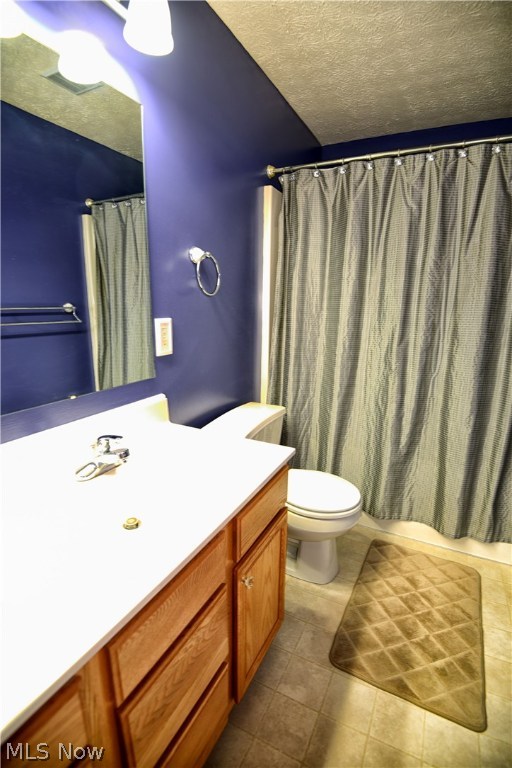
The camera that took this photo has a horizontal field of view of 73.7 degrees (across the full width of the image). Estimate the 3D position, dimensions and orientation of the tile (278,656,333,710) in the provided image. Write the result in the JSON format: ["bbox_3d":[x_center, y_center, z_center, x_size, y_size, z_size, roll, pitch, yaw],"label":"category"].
[{"bbox_3d":[0.171,1.034,1.184,0.150,0.008,0.150,8,15,27],"label":"tile"}]

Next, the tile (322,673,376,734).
[{"bbox_3d":[0.310,1.050,1.127,0.150,0.008,0.150,8,15,27],"label":"tile"}]

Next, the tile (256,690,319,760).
[{"bbox_3d":[0.100,1.061,1.061,0.150,0.008,0.150,8,15,27],"label":"tile"}]

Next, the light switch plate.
[{"bbox_3d":[-0.352,-0.183,1.321,0.010,0.138,0.089,8,15,27],"label":"light switch plate"}]

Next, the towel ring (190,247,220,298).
[{"bbox_3d":[-0.206,-0.468,1.462,0.070,0.195,0.155,8,15,27],"label":"towel ring"}]

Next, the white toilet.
[{"bbox_3d":[0.160,0.540,1.710,0.700,0.710,0.450,8,15,27],"label":"white toilet"}]

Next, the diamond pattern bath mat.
[{"bbox_3d":[0.681,0.963,1.476,0.515,0.016,0.775,8,15,27],"label":"diamond pattern bath mat"}]

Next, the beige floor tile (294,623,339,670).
[{"bbox_3d":[0.240,1.006,1.307,0.150,0.008,0.150,8,15,27],"label":"beige floor tile"}]

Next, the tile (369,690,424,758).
[{"bbox_3d":[0.446,1.066,1.071,0.150,0.008,0.150,8,15,27],"label":"tile"}]

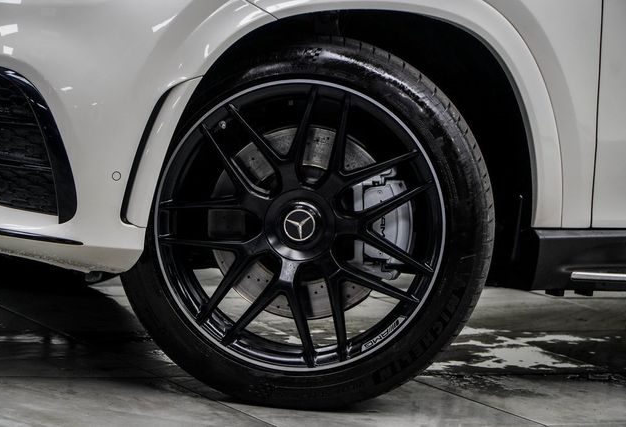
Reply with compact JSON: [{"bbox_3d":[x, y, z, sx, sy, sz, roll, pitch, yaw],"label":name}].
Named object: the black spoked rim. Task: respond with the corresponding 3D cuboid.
[{"bbox_3d":[-0.013,0.016,4.589,0.590,0.590,0.245,0,4,7],"label":"black spoked rim"}]

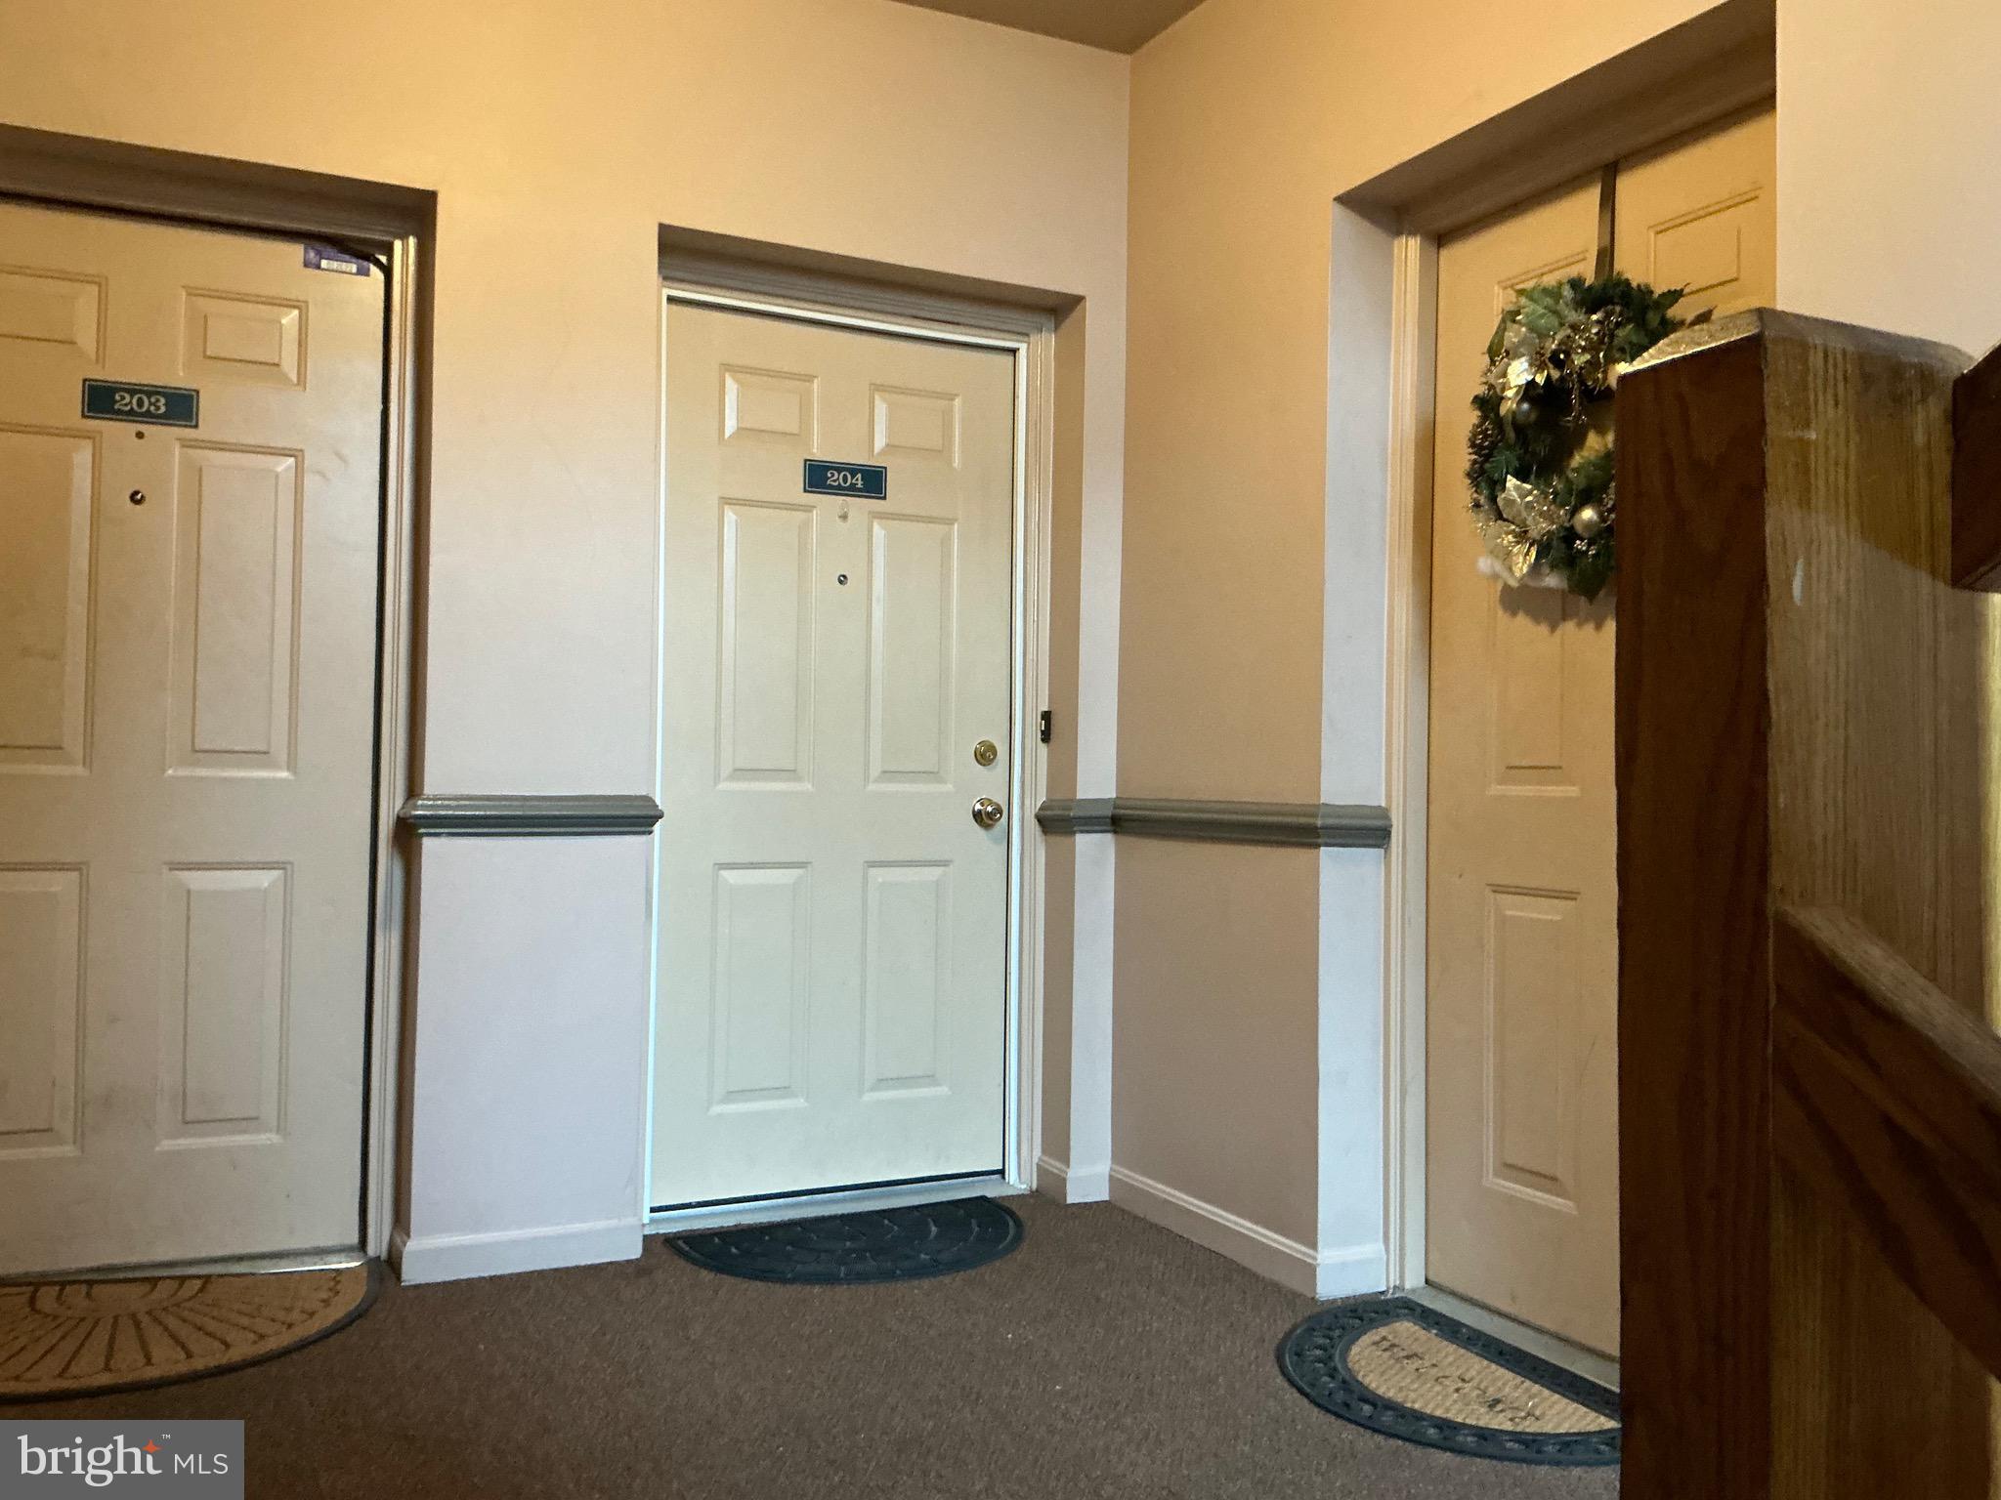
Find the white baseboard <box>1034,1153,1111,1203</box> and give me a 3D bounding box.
[{"bbox_3d":[0.177,1.016,3.837,0.113,0.086,0.145,1,-1,-26],"label":"white baseboard"}]

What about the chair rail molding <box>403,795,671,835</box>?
[{"bbox_3d":[-0.947,0.130,3.273,0.499,0.080,0.168,1,-1,-26],"label":"chair rail molding"}]

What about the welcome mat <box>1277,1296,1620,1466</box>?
[{"bbox_3d":[0.725,1.041,2.647,0.490,0.014,0.791,1,-1,-26],"label":"welcome mat"}]

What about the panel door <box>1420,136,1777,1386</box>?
[{"bbox_3d":[1.057,0.008,2.736,0.045,2.026,0.918,1,-1,-26],"label":"panel door"}]

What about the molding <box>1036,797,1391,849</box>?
[{"bbox_3d":[0.429,0.152,3.510,0.299,0.081,0.948,1,-1,-26],"label":"molding"}]

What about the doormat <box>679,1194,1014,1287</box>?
[{"bbox_3d":[-0.264,1.037,3.389,0.782,0.014,0.480,1,-1,-30],"label":"doormat"}]

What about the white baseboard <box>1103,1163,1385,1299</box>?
[{"bbox_3d":[0.505,1.016,3.472,0.165,0.085,0.792,1,-1,-26],"label":"white baseboard"}]

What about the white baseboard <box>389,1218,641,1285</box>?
[{"bbox_3d":[-0.976,0.990,3.271,0.462,0.082,0.163,1,-1,-26],"label":"white baseboard"}]

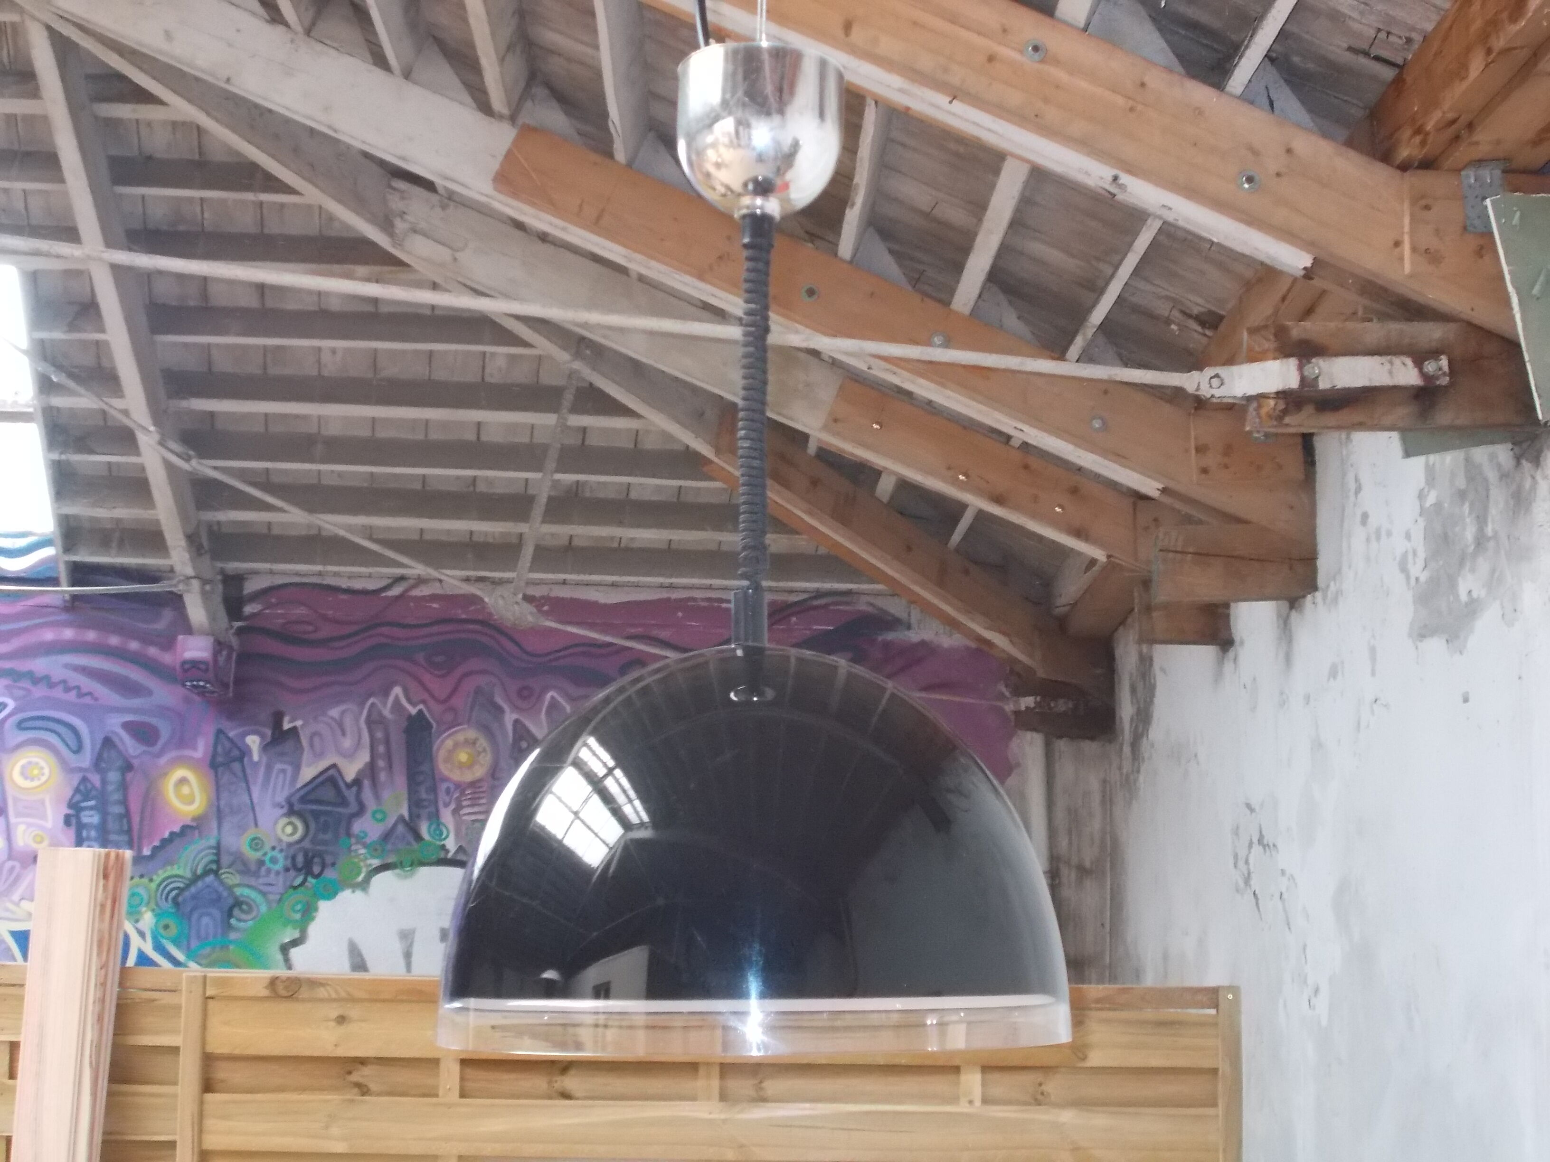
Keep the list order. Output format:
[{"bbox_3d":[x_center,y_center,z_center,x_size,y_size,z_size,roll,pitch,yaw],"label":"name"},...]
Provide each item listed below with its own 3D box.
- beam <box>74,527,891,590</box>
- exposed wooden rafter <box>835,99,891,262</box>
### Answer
[{"bbox_3d":[-1.196,-0.101,9.790,3.698,0.158,0.050,2,-32,-6],"label":"beam"},{"bbox_3d":[0.265,-1.199,6.065,0.045,0.150,1.815,25,-10,2],"label":"exposed wooden rafter"}]

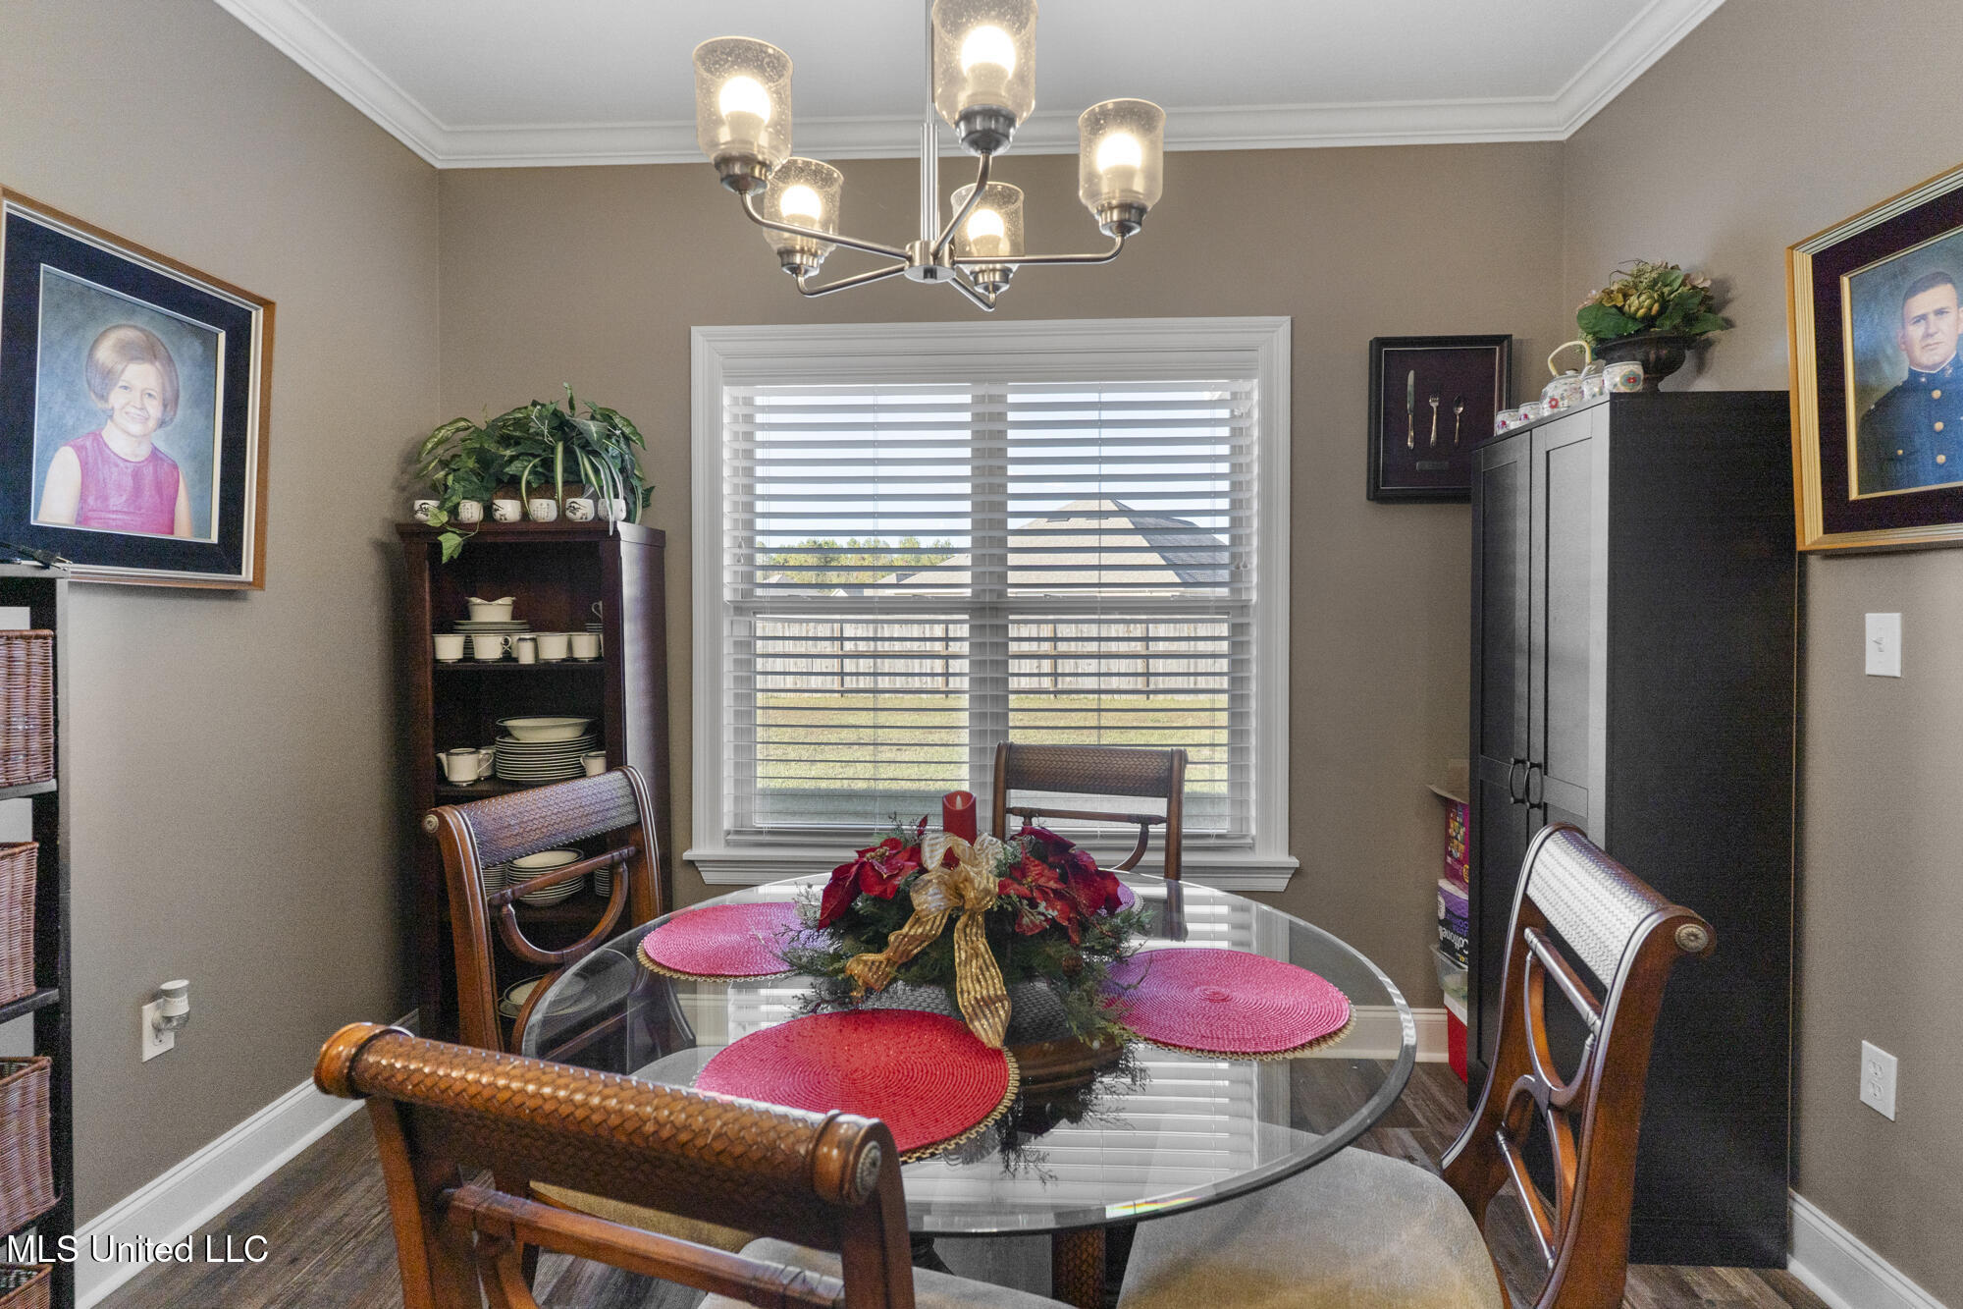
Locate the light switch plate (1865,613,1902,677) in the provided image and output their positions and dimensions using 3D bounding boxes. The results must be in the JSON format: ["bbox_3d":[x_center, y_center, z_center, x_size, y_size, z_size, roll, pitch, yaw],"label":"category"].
[{"bbox_3d":[1.644,-0.017,1.696,0.012,0.115,0.070,0,1,2],"label":"light switch plate"}]

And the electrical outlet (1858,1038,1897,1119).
[{"bbox_3d":[1.646,0.784,1.706,0.010,0.115,0.070,0,1,2],"label":"electrical outlet"}]

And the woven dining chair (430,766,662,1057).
[{"bbox_3d":[-0.512,0.739,1.587,0.620,1.012,0.470,0,2,17],"label":"woven dining chair"}]

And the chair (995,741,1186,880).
[{"bbox_3d":[0.179,0.729,1.947,0.470,1.012,0.620,0,2,17],"label":"chair"}]

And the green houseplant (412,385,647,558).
[{"bbox_3d":[-1.275,-0.507,2.635,0.659,0.481,0.360,0,2,6],"label":"green houseplant"}]

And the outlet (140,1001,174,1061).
[{"bbox_3d":[-1.726,0.786,1.951,0.010,0.115,0.070,0,1,2],"label":"outlet"}]

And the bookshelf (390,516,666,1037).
[{"bbox_3d":[-1.277,0.427,2.693,0.634,1.577,0.302,0,2,6],"label":"bookshelf"}]

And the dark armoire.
[{"bbox_3d":[1.448,0.351,2.138,0.364,1.755,0.574,0,2,3],"label":"dark armoire"}]

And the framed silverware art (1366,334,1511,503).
[{"bbox_3d":[1.339,-0.679,2.710,0.387,0.480,0.046,0,2,3],"label":"framed silverware art"}]

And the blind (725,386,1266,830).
[{"bbox_3d":[0.016,-0.138,2.836,1.624,1.432,0.055,0,1,2],"label":"blind"}]

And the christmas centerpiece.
[{"bbox_3d":[-0.009,0.334,1.345,0.520,0.275,0.460,0,1,2],"label":"christmas centerpiece"}]

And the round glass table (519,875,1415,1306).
[{"bbox_3d":[-0.013,0.862,1.397,1.215,0.789,1.215,0,1,0],"label":"round glass table"}]

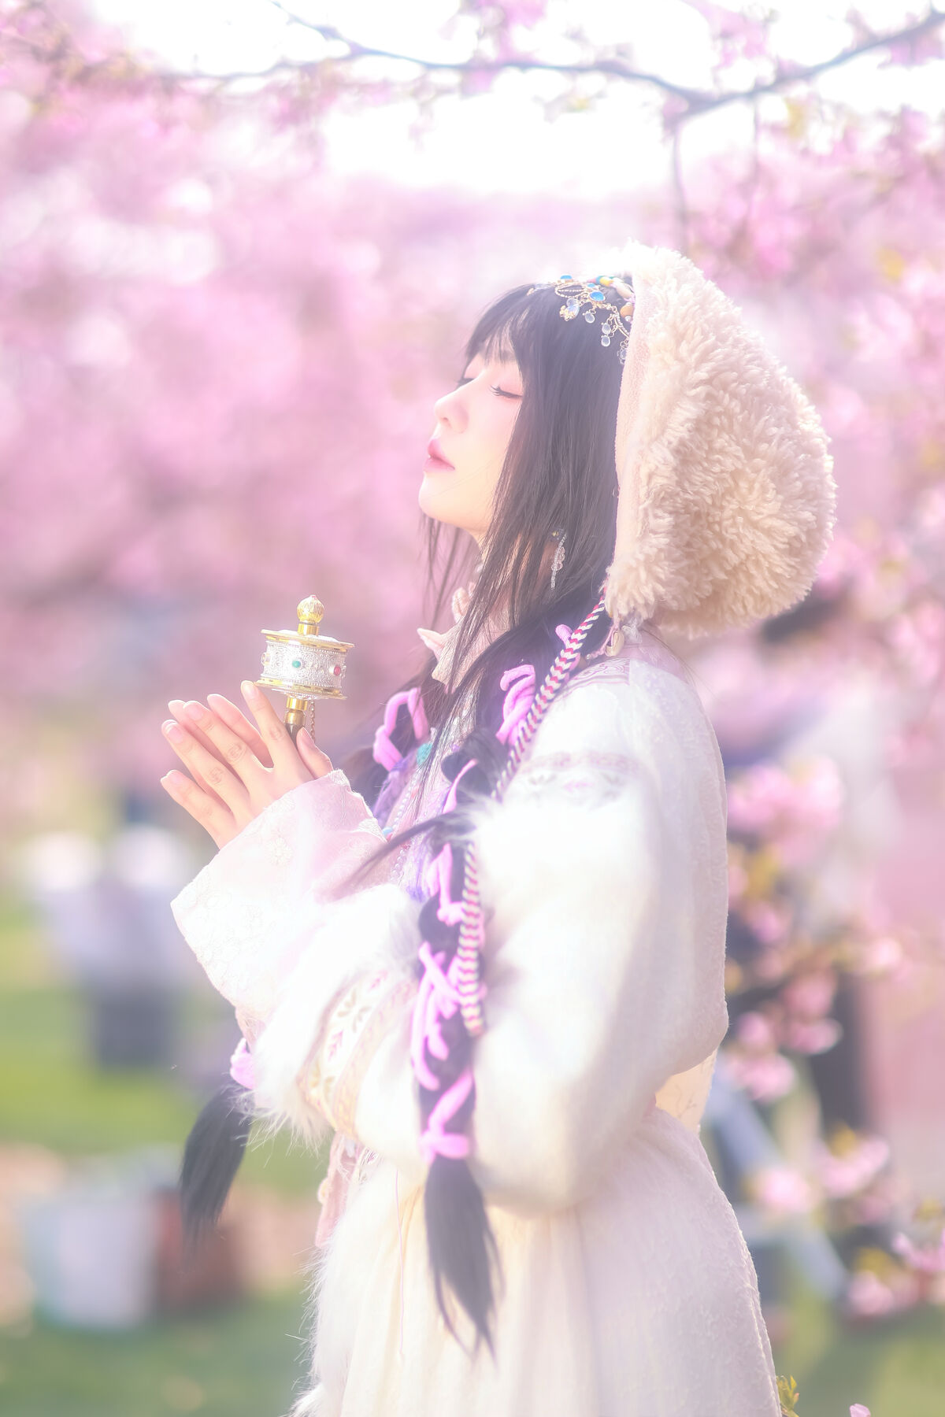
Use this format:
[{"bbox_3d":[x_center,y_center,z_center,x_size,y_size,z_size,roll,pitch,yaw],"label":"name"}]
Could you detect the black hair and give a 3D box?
[{"bbox_3d":[-0.032,0.077,2.360,0.340,0.770,0.280,0,-1,-20],"label":"black hair"}]

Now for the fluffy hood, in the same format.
[{"bbox_3d":[0.178,-0.193,2.380,0.175,0.280,0.240,0,-1,-15],"label":"fluffy hood"}]

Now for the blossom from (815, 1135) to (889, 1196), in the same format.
[{"bbox_3d":[0.345,0.415,3.000,0.064,0.053,0.050,0,-1,11],"label":"blossom"}]

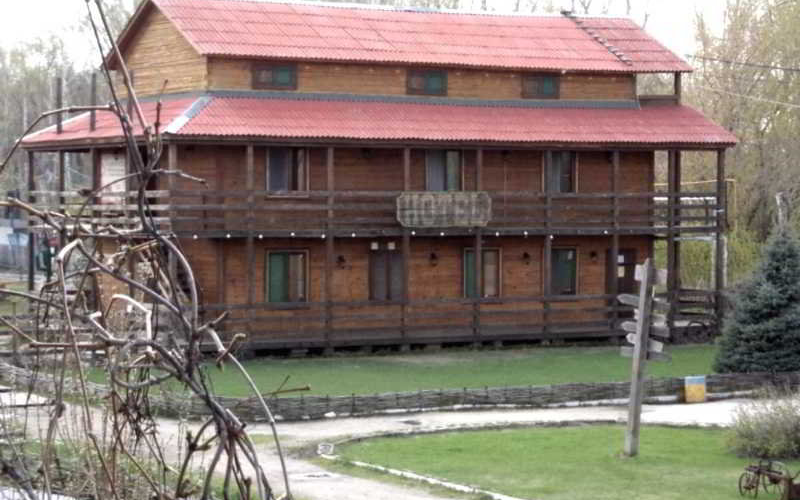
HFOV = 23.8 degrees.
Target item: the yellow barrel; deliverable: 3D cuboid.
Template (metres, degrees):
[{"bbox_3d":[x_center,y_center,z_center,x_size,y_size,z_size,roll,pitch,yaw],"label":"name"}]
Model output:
[{"bbox_3d":[5.527,2.592,35.468,0.410,0.510,0.410,0,1,9],"label":"yellow barrel"}]

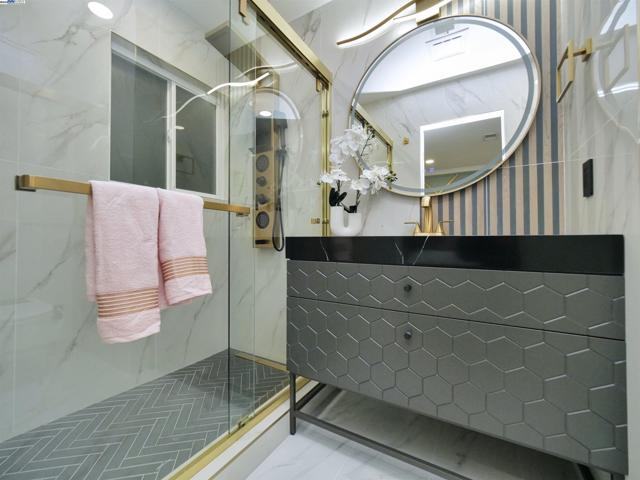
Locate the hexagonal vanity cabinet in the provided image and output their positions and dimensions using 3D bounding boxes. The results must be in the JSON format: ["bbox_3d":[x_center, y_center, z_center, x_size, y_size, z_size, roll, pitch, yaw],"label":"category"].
[{"bbox_3d":[0.443,0.428,1.143,1.060,0.870,0.530,0,-1,31],"label":"hexagonal vanity cabinet"}]

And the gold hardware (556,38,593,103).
[{"bbox_3d":[0.850,-0.578,0.852,0.073,0.157,0.165,0,-1,31],"label":"gold hardware"}]

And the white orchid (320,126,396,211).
[{"bbox_3d":[0.202,-0.370,1.360,0.340,0.400,0.220,0,-1,31],"label":"white orchid"}]

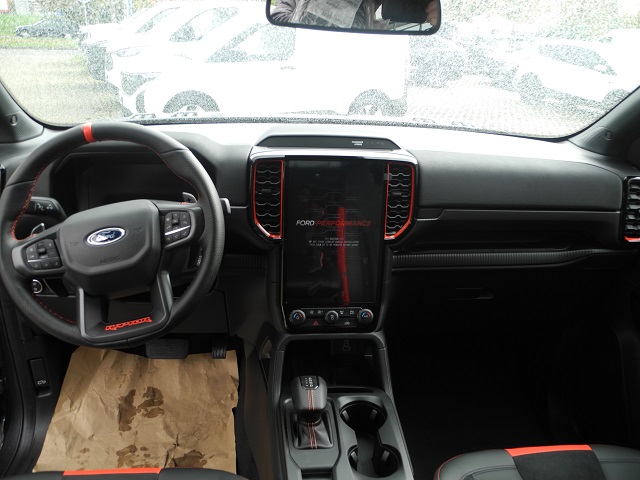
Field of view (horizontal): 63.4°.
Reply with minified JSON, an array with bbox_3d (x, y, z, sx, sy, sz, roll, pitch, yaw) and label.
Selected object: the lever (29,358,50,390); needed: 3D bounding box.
[{"bbox_3d":[-0.628,0.296,1.162,0.030,0.080,0.025,-6,25,-18],"label":"lever"}]

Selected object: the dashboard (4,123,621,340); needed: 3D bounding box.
[{"bbox_3d":[0.010,-0.056,1.208,1.450,0.420,0.480,0,24,-5],"label":"dashboard"}]

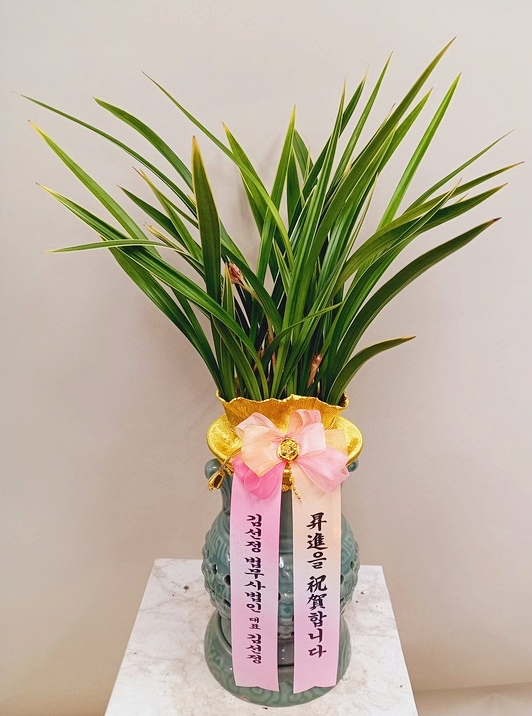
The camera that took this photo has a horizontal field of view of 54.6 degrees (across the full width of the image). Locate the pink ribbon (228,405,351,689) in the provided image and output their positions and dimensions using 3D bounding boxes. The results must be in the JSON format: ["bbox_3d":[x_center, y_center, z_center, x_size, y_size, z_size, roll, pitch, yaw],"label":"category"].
[{"bbox_3d":[0.020,0.207,0.493,0.110,0.340,0.070,1,20,0],"label":"pink ribbon"}]

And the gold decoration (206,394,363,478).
[{"bbox_3d":[0.020,0.054,0.541,0.165,0.078,0.160,1,20,0],"label":"gold decoration"}]

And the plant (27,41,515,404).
[{"bbox_3d":[0.007,-0.106,0.478,0.430,0.340,0.320,1,20,0],"label":"plant"}]

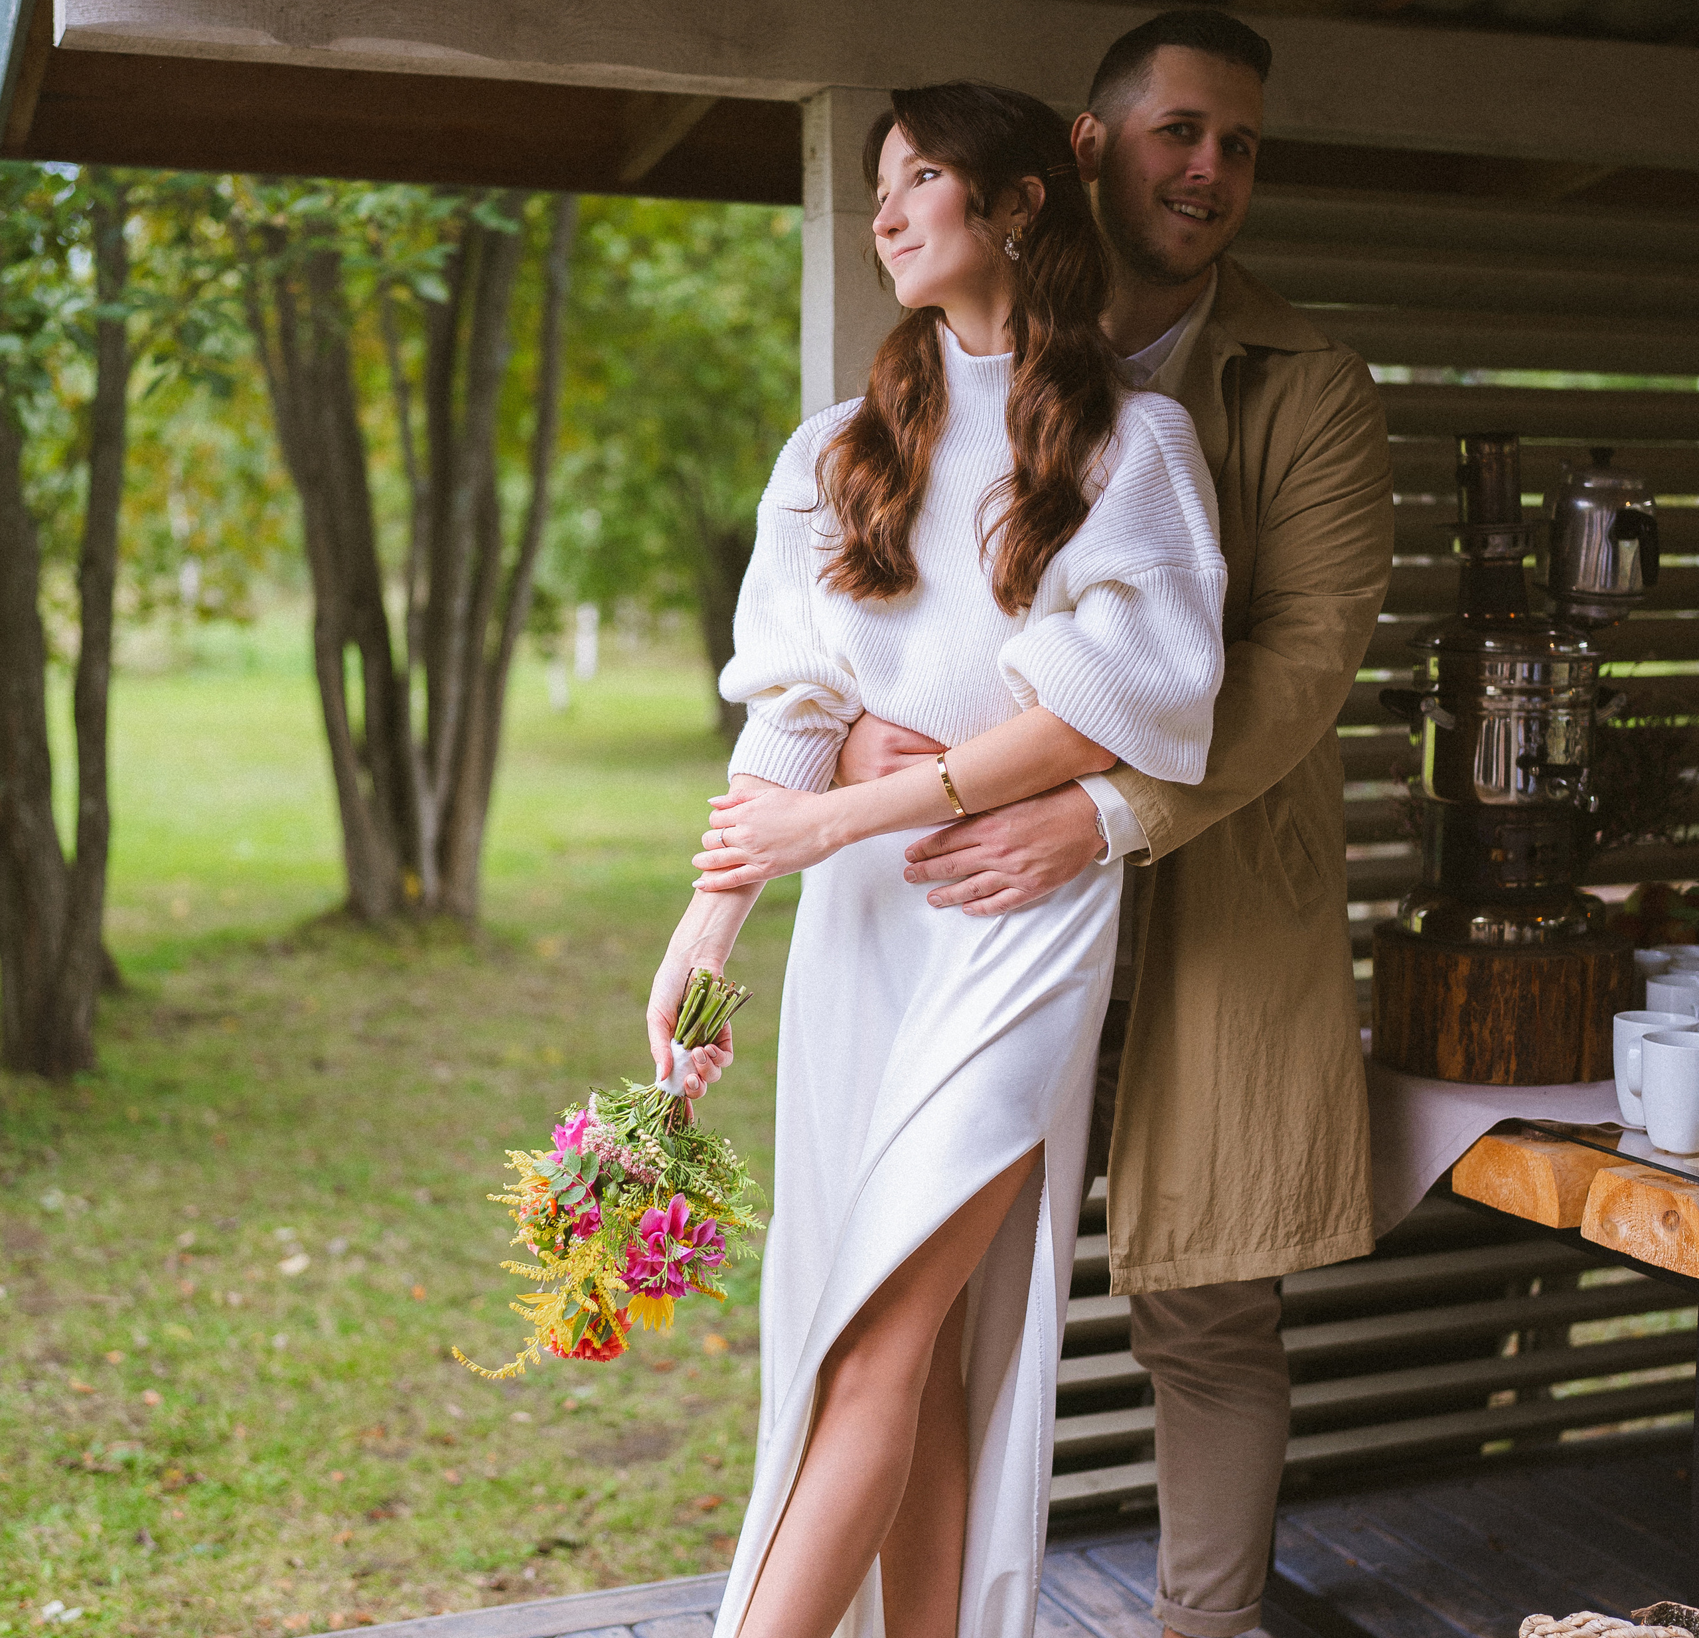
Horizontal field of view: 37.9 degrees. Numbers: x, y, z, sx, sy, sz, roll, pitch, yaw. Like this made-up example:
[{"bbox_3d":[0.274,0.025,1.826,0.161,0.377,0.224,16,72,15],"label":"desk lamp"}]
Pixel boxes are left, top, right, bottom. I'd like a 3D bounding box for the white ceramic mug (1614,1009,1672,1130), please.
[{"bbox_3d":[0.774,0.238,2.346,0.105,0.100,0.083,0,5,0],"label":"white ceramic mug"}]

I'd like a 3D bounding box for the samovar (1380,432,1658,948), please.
[{"bbox_3d":[0.725,-0.142,2.642,0.300,0.540,0.280,-2,5,-18],"label":"samovar"}]

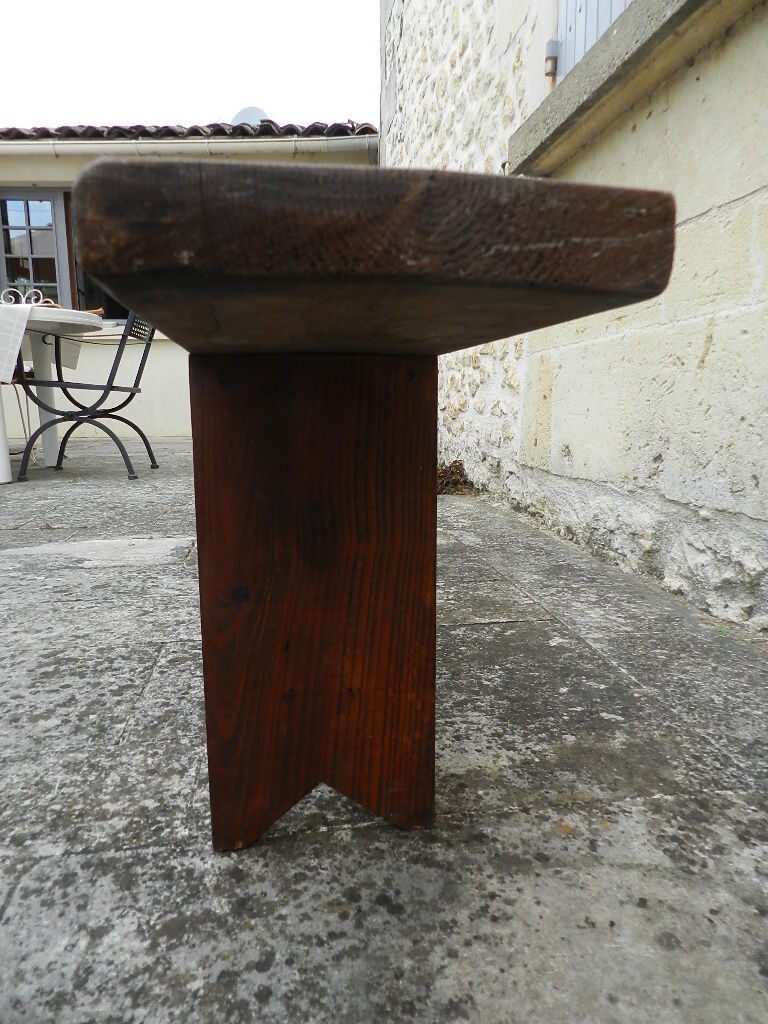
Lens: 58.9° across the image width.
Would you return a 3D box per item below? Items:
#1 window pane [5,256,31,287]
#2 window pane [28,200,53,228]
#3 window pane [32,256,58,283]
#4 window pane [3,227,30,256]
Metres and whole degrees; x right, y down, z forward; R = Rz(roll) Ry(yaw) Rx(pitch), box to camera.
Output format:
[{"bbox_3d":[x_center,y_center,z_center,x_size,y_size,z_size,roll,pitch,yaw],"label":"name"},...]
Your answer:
[{"bbox_3d":[-3.387,-2.235,6.313,0.220,0.235,0.030,-1,9,-5],"label":"window pane"},{"bbox_3d":[-3.157,-2.738,6.253,0.220,0.235,0.030,-1,9,-5],"label":"window pane"},{"bbox_3d":[-3.157,-2.244,6.332,0.220,0.235,0.030,-1,9,-5],"label":"window pane"},{"bbox_3d":[-3.390,-2.485,6.273,0.220,0.235,0.030,-1,9,-5],"label":"window pane"}]

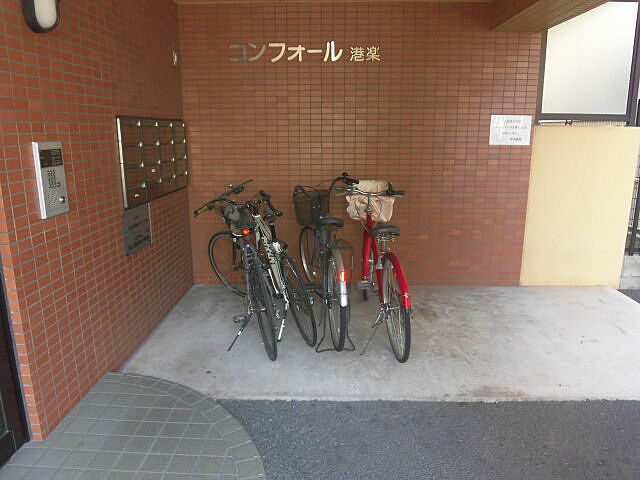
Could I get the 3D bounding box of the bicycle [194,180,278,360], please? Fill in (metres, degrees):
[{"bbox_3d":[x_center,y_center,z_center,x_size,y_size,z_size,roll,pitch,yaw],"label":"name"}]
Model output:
[{"bbox_3d":[-0.584,0.134,3.103,0.530,1.030,1.685,-3,11,-16],"label":"bicycle"}]

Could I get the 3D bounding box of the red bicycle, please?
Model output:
[{"bbox_3d":[0.379,0.114,3.198,0.515,1.035,1.820,-1,11,-4],"label":"red bicycle"}]

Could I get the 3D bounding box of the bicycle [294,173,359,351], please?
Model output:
[{"bbox_3d":[0.078,0.066,3.299,0.535,1.090,1.730,-1,11,-7],"label":"bicycle"}]

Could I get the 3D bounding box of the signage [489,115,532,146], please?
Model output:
[{"bbox_3d":[1.705,-0.973,3.956,0.364,0.257,0.010,0,11,1],"label":"signage"}]

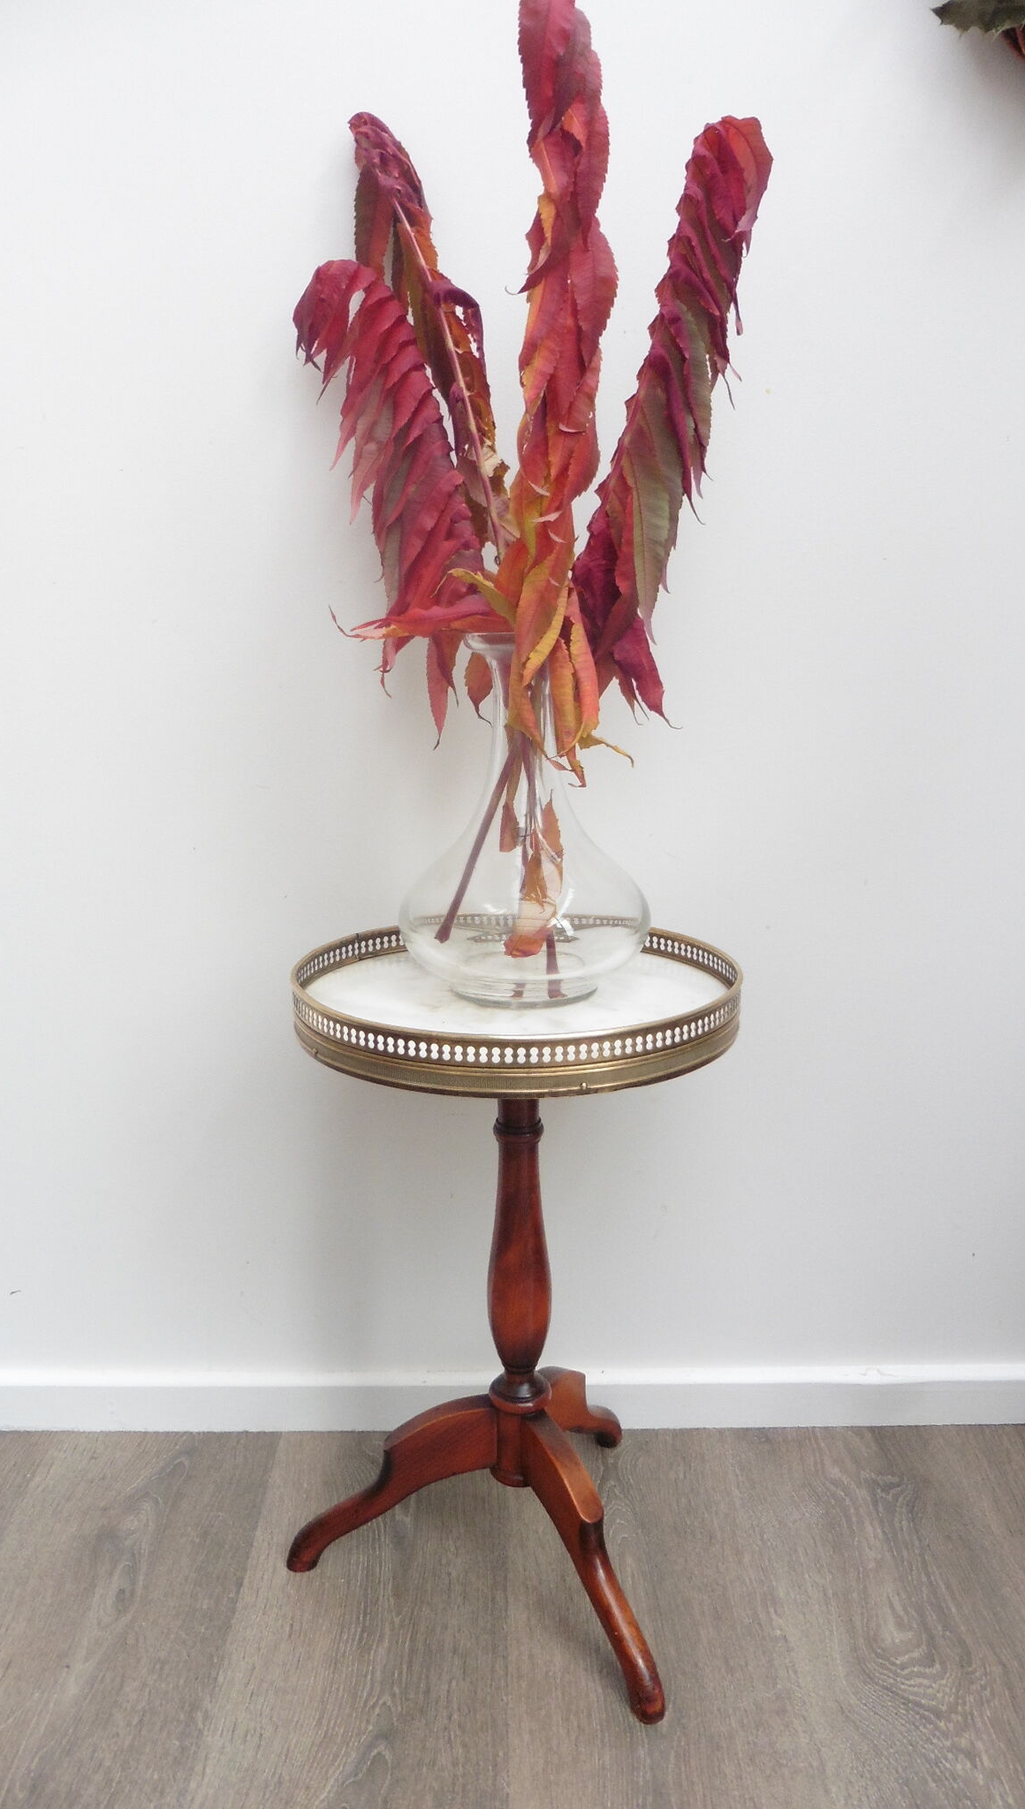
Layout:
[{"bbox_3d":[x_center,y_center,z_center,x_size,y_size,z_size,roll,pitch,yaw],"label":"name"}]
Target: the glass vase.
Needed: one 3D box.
[{"bbox_3d":[0.008,-0.061,0.903,0.181,0.255,0.181,0,14,0],"label":"glass vase"}]

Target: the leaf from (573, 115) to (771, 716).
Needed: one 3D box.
[{"bbox_3d":[0.105,-0.316,0.842,0.080,0.359,0.090,12,13,-3],"label":"leaf"}]

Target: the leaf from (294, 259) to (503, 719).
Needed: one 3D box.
[{"bbox_3d":[-0.073,-0.268,0.832,0.084,0.274,0.090,-15,17,4],"label":"leaf"}]

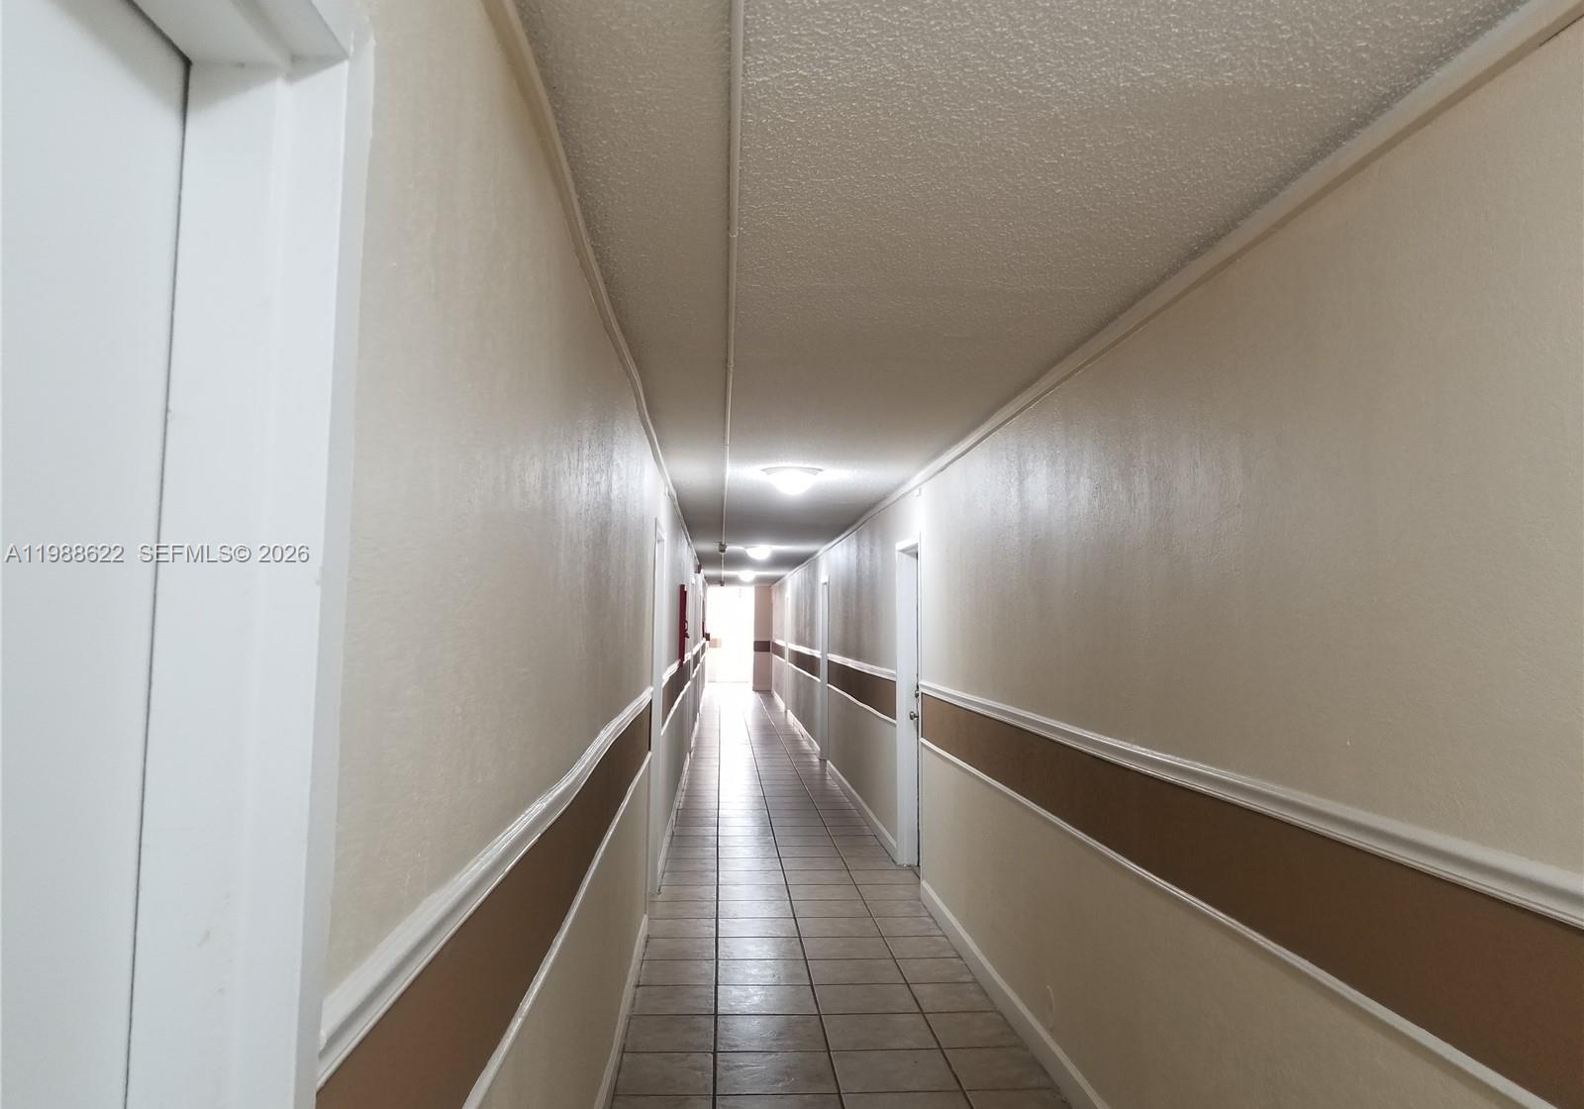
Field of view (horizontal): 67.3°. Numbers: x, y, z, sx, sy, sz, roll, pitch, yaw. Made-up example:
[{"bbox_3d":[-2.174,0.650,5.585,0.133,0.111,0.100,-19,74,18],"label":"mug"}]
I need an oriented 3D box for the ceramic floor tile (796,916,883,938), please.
[{"bbox_3d":[0.240,1.919,6.117,0.408,0.010,0.390,1,-3,-3],"label":"ceramic floor tile"}]

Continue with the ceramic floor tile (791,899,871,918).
[{"bbox_3d":[0.217,1.941,6.510,0.408,0.010,0.390,1,-3,-3],"label":"ceramic floor tile"}]

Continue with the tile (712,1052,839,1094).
[{"bbox_3d":[-0.057,1.769,4.058,0.400,0.010,0.382,1,-3,-3],"label":"tile"}]

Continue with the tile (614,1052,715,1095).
[{"bbox_3d":[-0.426,1.765,4.037,0.324,0.010,0.382,1,-3,-3],"label":"tile"}]

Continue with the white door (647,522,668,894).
[{"bbox_3d":[-0.779,0.871,6.357,0.140,2.050,0.944,1,-3,-3],"label":"white door"}]

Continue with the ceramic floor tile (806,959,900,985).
[{"bbox_3d":[0.281,1.844,5.247,0.400,0.010,0.382,1,-3,-3],"label":"ceramic floor tile"}]

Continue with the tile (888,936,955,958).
[{"bbox_3d":[0.634,1.900,5.746,0.321,0.010,0.390,1,-3,-3],"label":"tile"}]

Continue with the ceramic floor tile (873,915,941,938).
[{"bbox_3d":[0.598,1.894,6.045,0.312,0.010,0.382,1,-3,-3],"label":"ceramic floor tile"}]

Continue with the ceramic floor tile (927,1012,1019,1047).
[{"bbox_3d":[0.697,1.831,4.568,0.304,0.010,0.390,1,-3,-3],"label":"ceramic floor tile"}]

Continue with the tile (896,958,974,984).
[{"bbox_3d":[0.643,1.881,5.365,0.300,0.010,0.394,1,-3,-3],"label":"tile"}]

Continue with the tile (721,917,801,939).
[{"bbox_3d":[-0.174,1.914,6.093,0.408,0.010,0.390,1,-3,-3],"label":"tile"}]

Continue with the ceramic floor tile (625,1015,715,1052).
[{"bbox_3d":[-0.453,1.822,4.508,0.329,0.010,0.394,1,-3,-3],"label":"ceramic floor tile"}]

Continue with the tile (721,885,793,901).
[{"bbox_3d":[-0.222,1.963,6.898,0.407,0.010,0.394,1,-3,-3],"label":"tile"}]

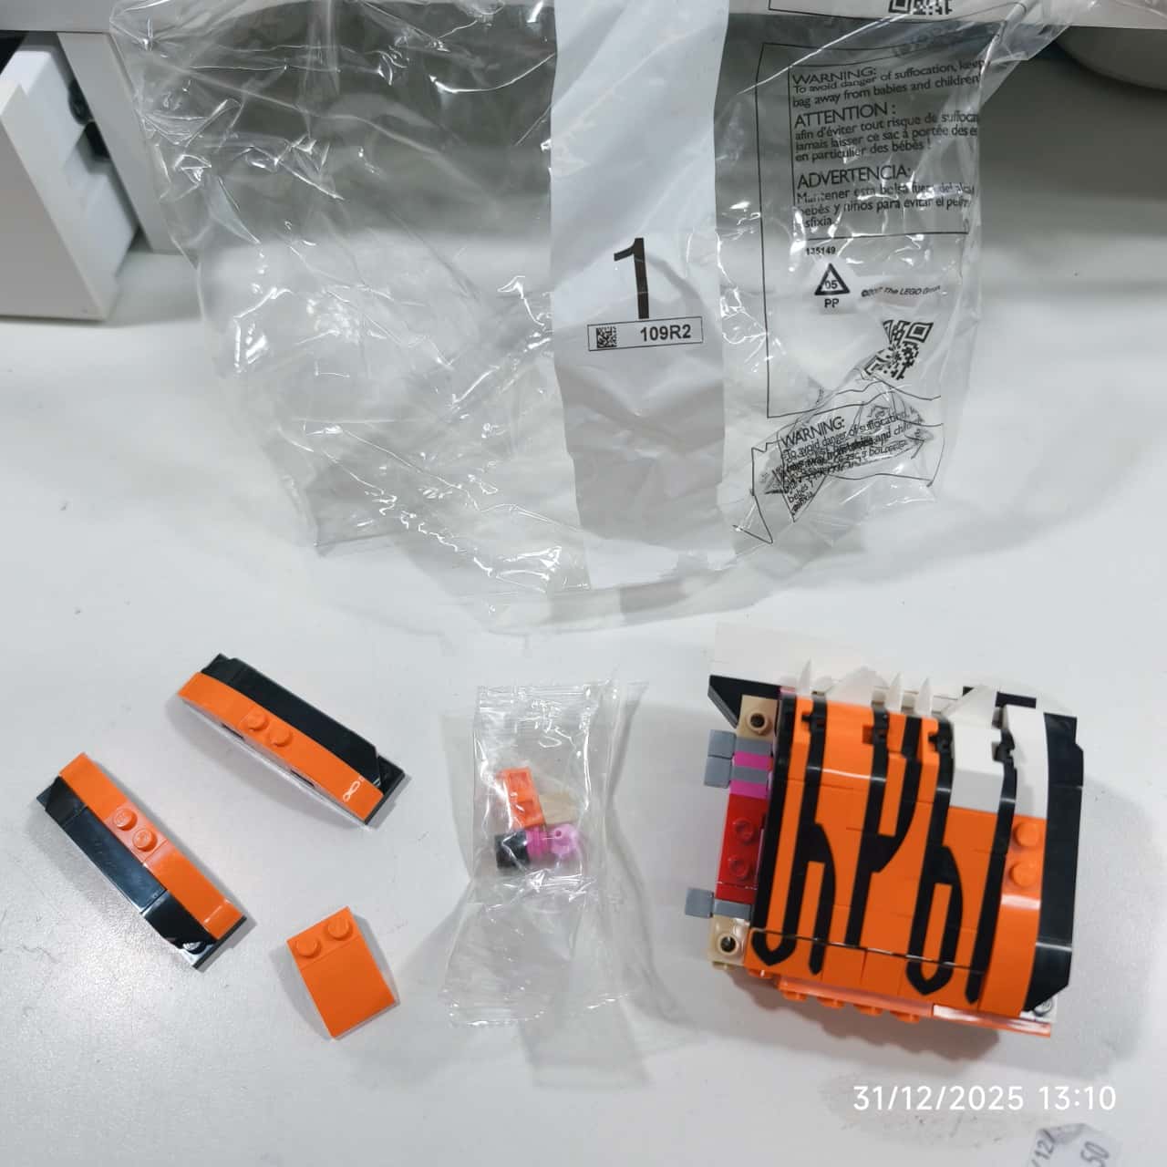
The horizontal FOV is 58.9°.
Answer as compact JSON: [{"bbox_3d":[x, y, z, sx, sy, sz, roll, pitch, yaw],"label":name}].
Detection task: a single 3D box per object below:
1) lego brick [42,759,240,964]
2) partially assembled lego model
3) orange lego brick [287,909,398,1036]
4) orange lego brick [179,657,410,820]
[{"bbox_3d":[-0.114,0.067,0.260,0.064,0.016,0.016,37,65,18],"label":"lego brick"},{"bbox_3d":[0.065,0.062,0.242,0.080,0.064,0.069,10,60,4],"label":"partially assembled lego model"},{"bbox_3d":[-0.059,0.094,0.250,0.016,0.011,0.024,-26,64,-16],"label":"orange lego brick"},{"bbox_3d":[-0.080,0.039,0.278,0.064,0.016,0.016,29,63,14],"label":"orange lego brick"}]

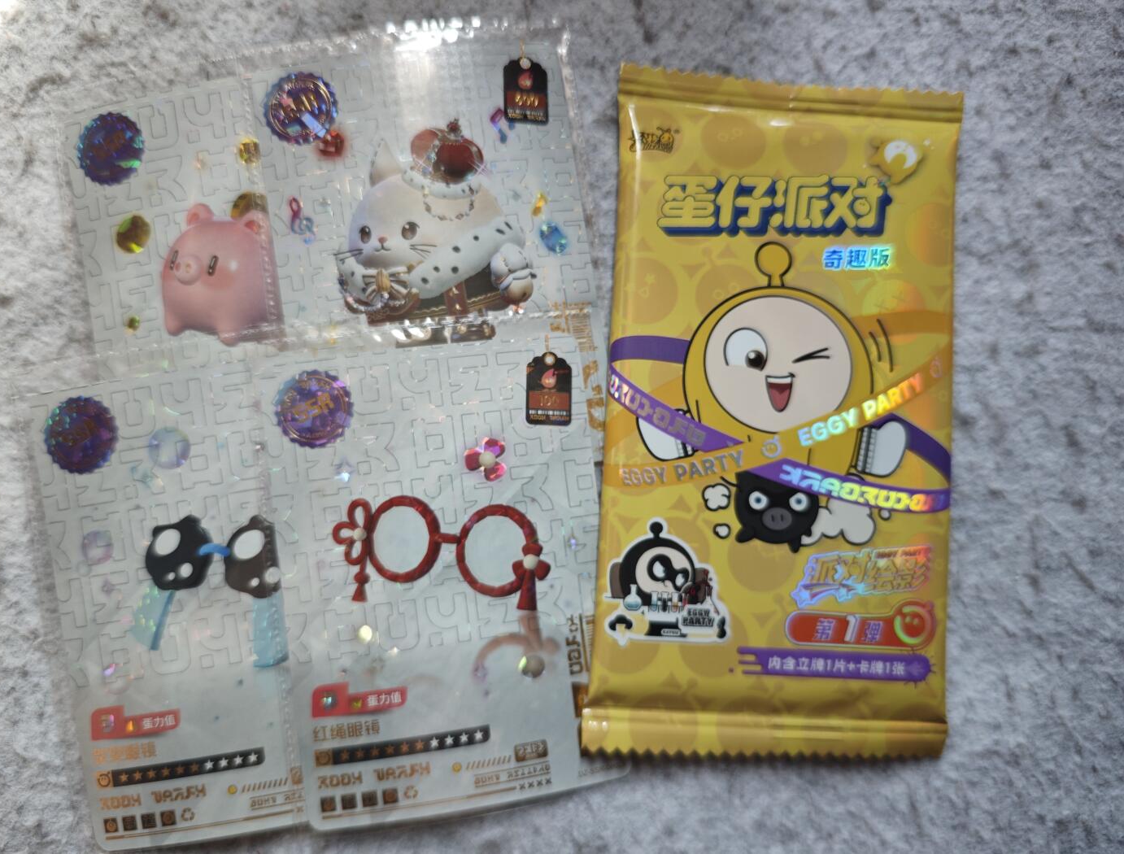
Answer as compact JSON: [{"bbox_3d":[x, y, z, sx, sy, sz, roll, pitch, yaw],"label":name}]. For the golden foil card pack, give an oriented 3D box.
[{"bbox_3d":[0.044,-0.004,0.149,0.071,0.009,0.135,3,86,-4],"label":"golden foil card pack"}]

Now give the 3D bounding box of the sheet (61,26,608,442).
[{"bbox_3d":[-0.042,-0.030,0.148,0.100,0.002,0.089,-9,87,-4],"label":"sheet"}]

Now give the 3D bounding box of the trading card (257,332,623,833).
[{"bbox_3d":[-0.023,0.028,0.146,0.063,0.001,0.088,-7,87,-4],"label":"trading card"}]

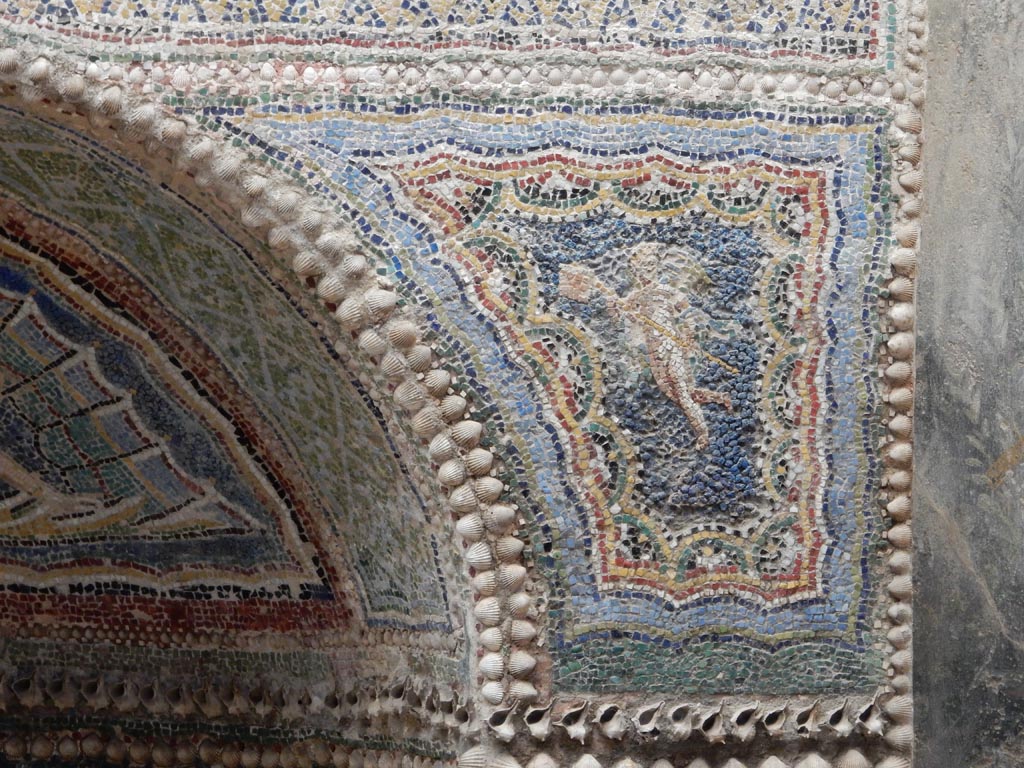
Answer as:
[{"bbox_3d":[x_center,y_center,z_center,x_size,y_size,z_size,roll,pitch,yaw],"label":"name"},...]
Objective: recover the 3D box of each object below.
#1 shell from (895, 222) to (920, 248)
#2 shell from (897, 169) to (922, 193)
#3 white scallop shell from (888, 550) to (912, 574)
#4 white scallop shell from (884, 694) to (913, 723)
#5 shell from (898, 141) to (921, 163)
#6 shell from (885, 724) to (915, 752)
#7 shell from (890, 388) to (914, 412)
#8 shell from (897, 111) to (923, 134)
[{"bbox_3d":[0.447,-0.167,7.650,0.027,0.028,0.013,1,0,8],"label":"shell"},{"bbox_3d":[0.482,-0.246,8.200,0.029,0.029,0.013,1,-1,2],"label":"shell"},{"bbox_3d":[0.439,0.202,7.650,0.027,0.027,0.013,1,0,8],"label":"white scallop shell"},{"bbox_3d":[0.438,0.368,7.650,0.031,0.033,0.013,1,0,8],"label":"white scallop shell"},{"bbox_3d":[0.449,-0.260,7.650,0.028,0.023,0.013,1,0,8],"label":"shell"},{"bbox_3d":[0.469,0.428,8.200,0.036,0.032,0.013,1,-1,2],"label":"shell"},{"bbox_3d":[0.471,0.020,8.200,0.032,0.029,0.013,1,-1,2],"label":"shell"},{"bbox_3d":[0.449,-0.295,7.650,0.030,0.026,0.013,1,0,8],"label":"shell"}]

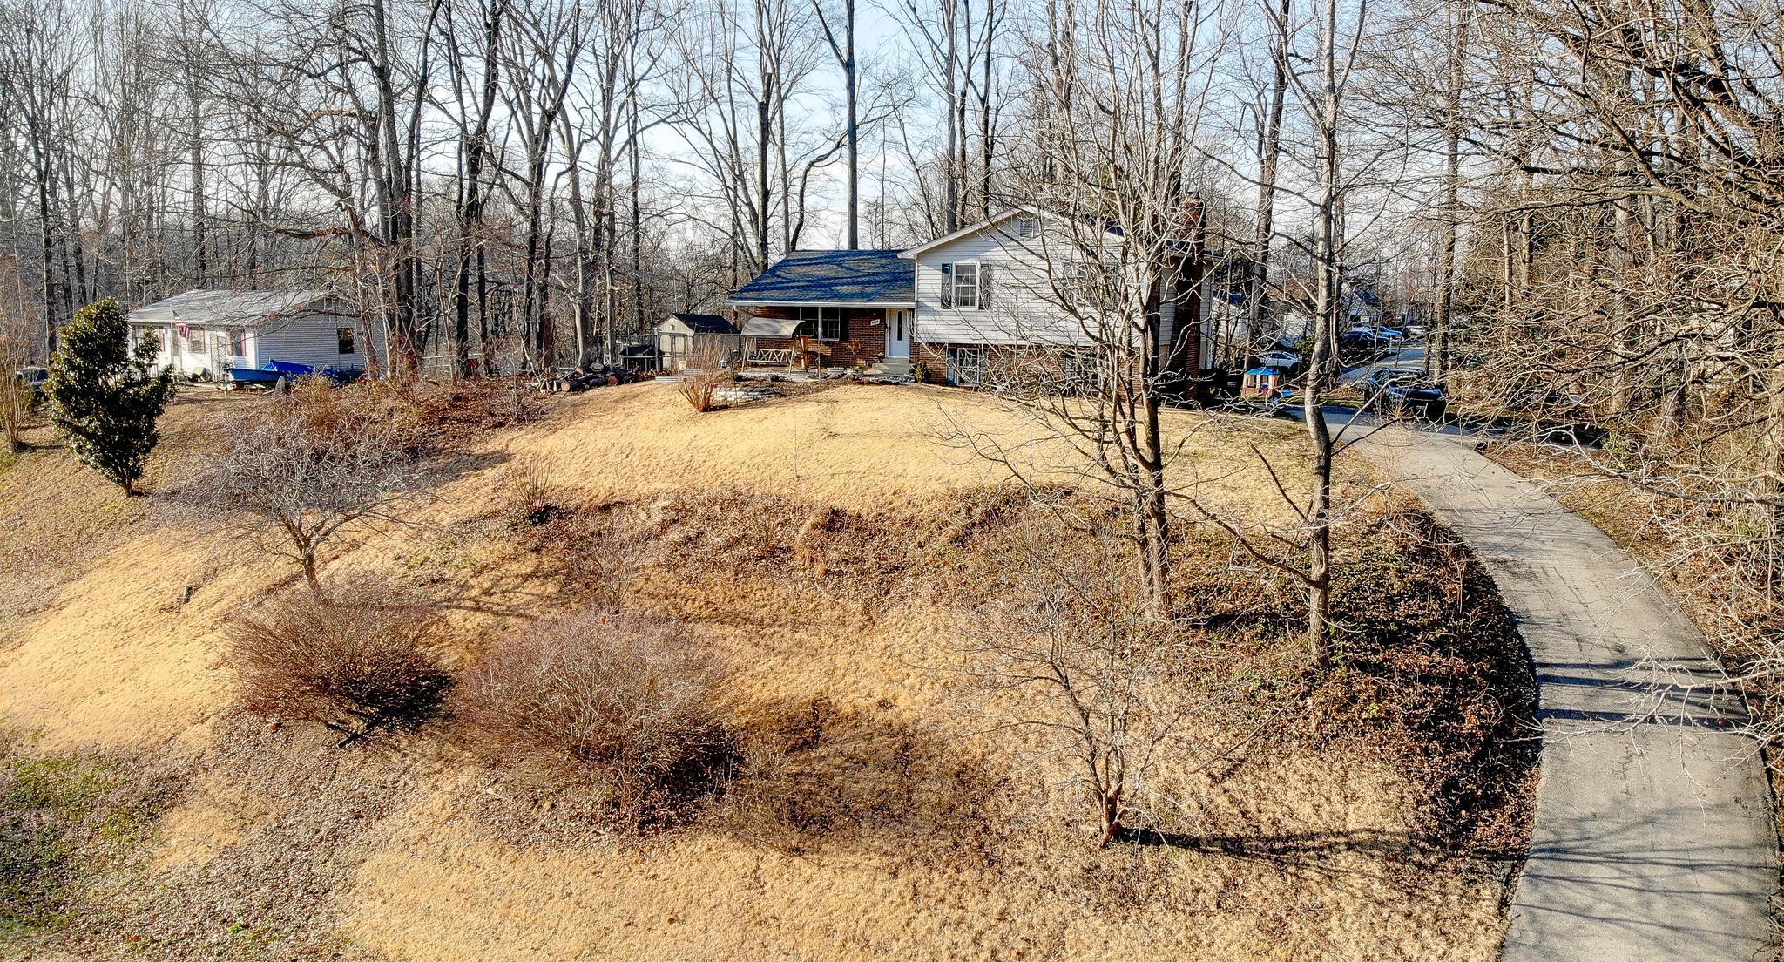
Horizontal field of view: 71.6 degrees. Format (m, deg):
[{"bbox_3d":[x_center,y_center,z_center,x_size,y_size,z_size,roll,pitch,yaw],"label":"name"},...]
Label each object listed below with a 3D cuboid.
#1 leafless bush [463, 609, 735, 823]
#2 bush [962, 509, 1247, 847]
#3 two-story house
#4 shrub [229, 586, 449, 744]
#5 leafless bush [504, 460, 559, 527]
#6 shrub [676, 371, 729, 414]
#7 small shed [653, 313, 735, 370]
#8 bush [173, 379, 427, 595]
[{"bbox_3d":[-4.133,3.330,17.332,3.869,2.524,3.288,-2,8,-14],"label":"leafless bush"},{"bbox_3d":[2.700,2.503,15.701,3.539,3.910,3.185,1,8,10],"label":"bush"},{"bbox_3d":[3.298,-7.001,48.113,17.186,6.398,9.300,4,9,26],"label":"two-story house"},{"bbox_3d":[-8.438,2.807,18.874,3.295,2.002,2.966,-4,9,-24],"label":"shrub"},{"bbox_3d":[-7.309,0.240,25.077,1.053,1.310,1.000,-2,8,-16],"label":"leafless bush"},{"bbox_3d":[-5.520,-2.555,35.995,1.392,1.165,1.322,-1,8,-9],"label":"shrub"},{"bbox_3d":[-8.830,-6.390,56.560,2.191,2.511,3.203,5,9,32],"label":"small shed"},{"bbox_3d":[-10.628,0.100,22.230,4.348,3.557,3.913,-4,9,-26],"label":"bush"}]

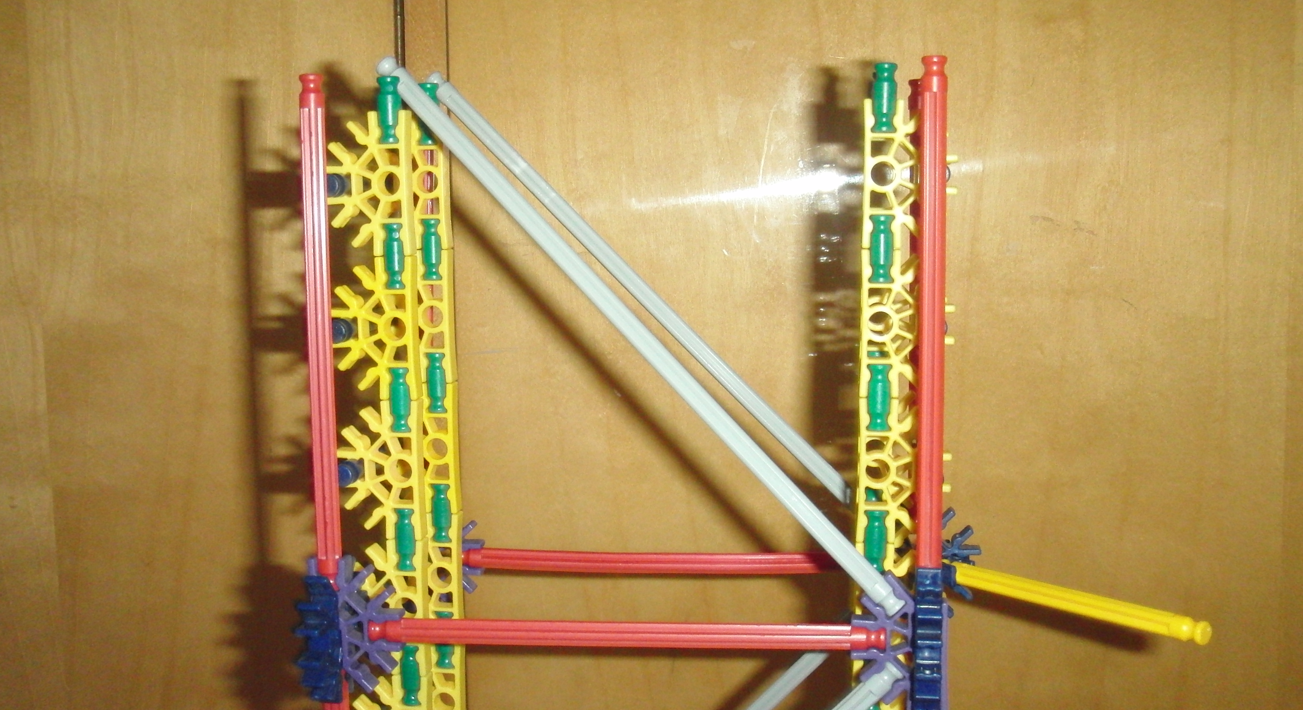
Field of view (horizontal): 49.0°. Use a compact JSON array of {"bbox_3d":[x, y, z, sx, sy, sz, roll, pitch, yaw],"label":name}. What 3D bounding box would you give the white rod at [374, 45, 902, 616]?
[{"bbox_3d":[-0.006,-0.008,0.360,0.191,0.006,0.006,47,10,8],"label":"white rod"}]

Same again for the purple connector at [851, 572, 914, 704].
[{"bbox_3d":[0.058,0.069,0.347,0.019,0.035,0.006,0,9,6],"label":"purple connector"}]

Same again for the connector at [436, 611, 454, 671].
[{"bbox_3d":[-0.059,0.082,0.413,0.006,0.017,0.006,0,9,6],"label":"connector"}]

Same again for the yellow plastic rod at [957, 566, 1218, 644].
[{"bbox_3d":[0.110,0.065,0.384,0.006,0.006,0.086,-8,9,-37],"label":"yellow plastic rod"}]

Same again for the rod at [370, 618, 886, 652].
[{"bbox_3d":[-0.007,0.069,0.354,0.129,0.006,0.006,0,9,6],"label":"rod"}]

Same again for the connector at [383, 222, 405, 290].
[{"bbox_3d":[-0.067,-0.025,0.372,0.006,0.017,0.006,0,8,6],"label":"connector"}]

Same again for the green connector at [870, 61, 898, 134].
[{"bbox_3d":[0.057,-0.063,0.349,0.006,0.017,0.006,0,9,6],"label":"green connector"}]

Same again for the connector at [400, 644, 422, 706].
[{"bbox_3d":[-0.064,0.086,0.384,0.006,0.017,0.006,0,9,6],"label":"connector"}]

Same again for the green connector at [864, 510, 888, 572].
[{"bbox_3d":[0.058,0.048,0.366,0.006,0.017,0.006,0,9,6],"label":"green connector"}]

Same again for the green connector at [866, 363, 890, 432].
[{"bbox_3d":[0.057,0.011,0.360,0.006,0.017,0.006,0,9,6],"label":"green connector"}]

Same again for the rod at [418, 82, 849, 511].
[{"bbox_3d":[0.004,-0.012,0.407,0.006,0.189,0.006,-44,7,10],"label":"rod"}]

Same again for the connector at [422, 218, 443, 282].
[{"bbox_3d":[-0.060,-0.029,0.396,0.006,0.017,0.006,0,9,6],"label":"connector"}]

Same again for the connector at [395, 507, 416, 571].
[{"bbox_3d":[-0.066,0.049,0.382,0.006,0.017,0.006,0,8,6],"label":"connector"}]

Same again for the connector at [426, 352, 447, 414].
[{"bbox_3d":[-0.061,0.008,0.405,0.006,0.017,0.006,0,8,6],"label":"connector"}]

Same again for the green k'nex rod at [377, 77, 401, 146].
[{"bbox_3d":[-0.066,-0.062,0.361,0.006,0.017,0.006,0,9,6],"label":"green k'nex rod"}]

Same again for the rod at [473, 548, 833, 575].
[{"bbox_3d":[0.005,0.062,0.425,0.129,0.006,0.006,0,8,5],"label":"rod"}]

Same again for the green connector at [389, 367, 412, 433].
[{"bbox_3d":[-0.066,0.012,0.377,0.006,0.017,0.006,0,8,6],"label":"green connector"}]

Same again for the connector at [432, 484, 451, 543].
[{"bbox_3d":[-0.060,0.045,0.410,0.006,0.017,0.006,0,8,6],"label":"connector"}]

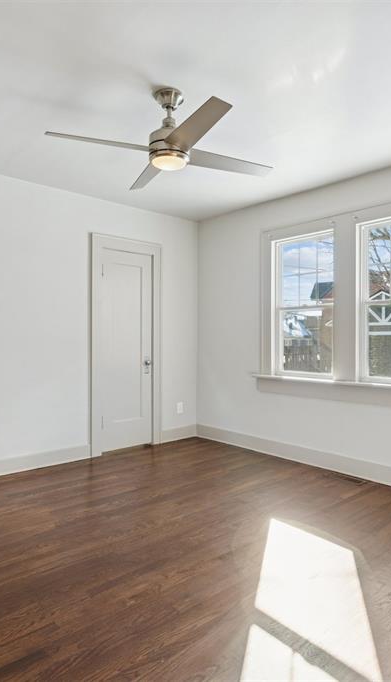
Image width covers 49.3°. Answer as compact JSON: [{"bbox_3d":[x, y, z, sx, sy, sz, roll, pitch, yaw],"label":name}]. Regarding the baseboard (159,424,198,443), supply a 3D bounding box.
[{"bbox_3d":[-0.175,1.028,4.691,0.548,0.142,0.022,0,1,-40],"label":"baseboard"}]

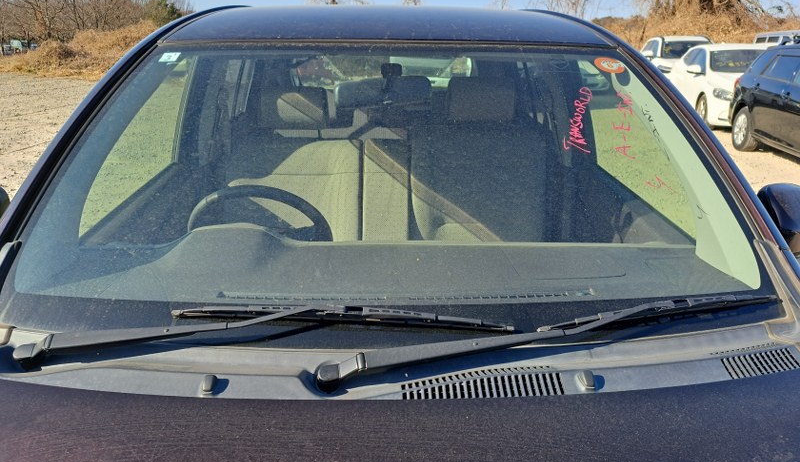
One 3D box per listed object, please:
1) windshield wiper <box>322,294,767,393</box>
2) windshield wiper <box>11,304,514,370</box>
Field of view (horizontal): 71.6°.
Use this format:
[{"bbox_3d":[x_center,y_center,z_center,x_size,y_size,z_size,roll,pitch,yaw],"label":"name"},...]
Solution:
[{"bbox_3d":[0.250,0.162,0.837,0.752,0.075,0.080,-3,19,-11],"label":"windshield wiper"},{"bbox_3d":[-0.202,0.157,0.834,0.755,0.075,0.090,0,19,-1],"label":"windshield wiper"}]

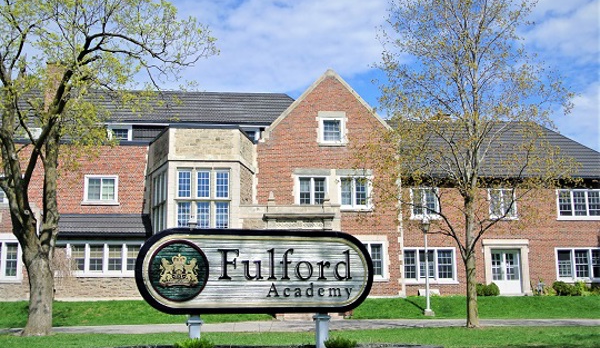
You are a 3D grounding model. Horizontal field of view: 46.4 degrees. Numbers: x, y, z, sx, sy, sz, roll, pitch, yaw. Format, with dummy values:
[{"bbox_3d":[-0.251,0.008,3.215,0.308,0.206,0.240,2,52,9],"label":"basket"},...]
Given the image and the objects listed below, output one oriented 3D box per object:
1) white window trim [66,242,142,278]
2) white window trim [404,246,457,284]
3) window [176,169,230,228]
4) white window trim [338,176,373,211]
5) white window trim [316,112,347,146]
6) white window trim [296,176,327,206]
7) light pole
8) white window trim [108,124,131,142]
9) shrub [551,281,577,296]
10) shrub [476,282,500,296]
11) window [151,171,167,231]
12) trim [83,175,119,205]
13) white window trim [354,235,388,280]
[{"bbox_3d":[-9.539,4.229,34.379,3.751,1.772,0.250,0,-10,-5],"label":"white window trim"},{"bbox_3d":[7.068,4.995,38.248,3.197,2.061,0.200,0,-10,-4],"label":"white window trim"},{"bbox_3d":[-4.323,1.152,31.332,2.430,2.848,0.170,0,-10,-4],"label":"window"},{"bbox_3d":[2.771,0.969,34.923,1.712,1.767,0.200,0,-10,-4],"label":"white window trim"},{"bbox_3d":[1.608,-2.244,35.427,1.503,1.797,0.200,0,-10,-4],"label":"white window trim"},{"bbox_3d":[0.573,0.903,34.763,1.696,1.734,0.200,0,-10,-4],"label":"white window trim"},{"bbox_3d":[5.526,4.017,30.683,0.450,4.244,0.450,0,-10,-4],"label":"light pole"},{"bbox_3d":[-9.675,-2.194,37.694,1.294,0.901,0.200,0,-10,-5],"label":"white window trim"},{"bbox_3d":[14.897,6.462,39.417,1.291,0.861,1.000,0,-10,-5],"label":"shrub"},{"bbox_3d":[10.483,6.439,39.023,1.318,0.770,1.000,0,-10,-5],"label":"shrub"},{"bbox_3d":[-6.624,1.450,32.821,0.170,2.848,3.292,4,-11,-23],"label":"window"},{"bbox_3d":[-9.817,0.785,34.492,1.765,1.547,0.200,0,-10,-4],"label":"trim"},{"bbox_3d":[3.593,4.311,35.961,1.924,2.349,0.250,0,-10,-5],"label":"white window trim"}]

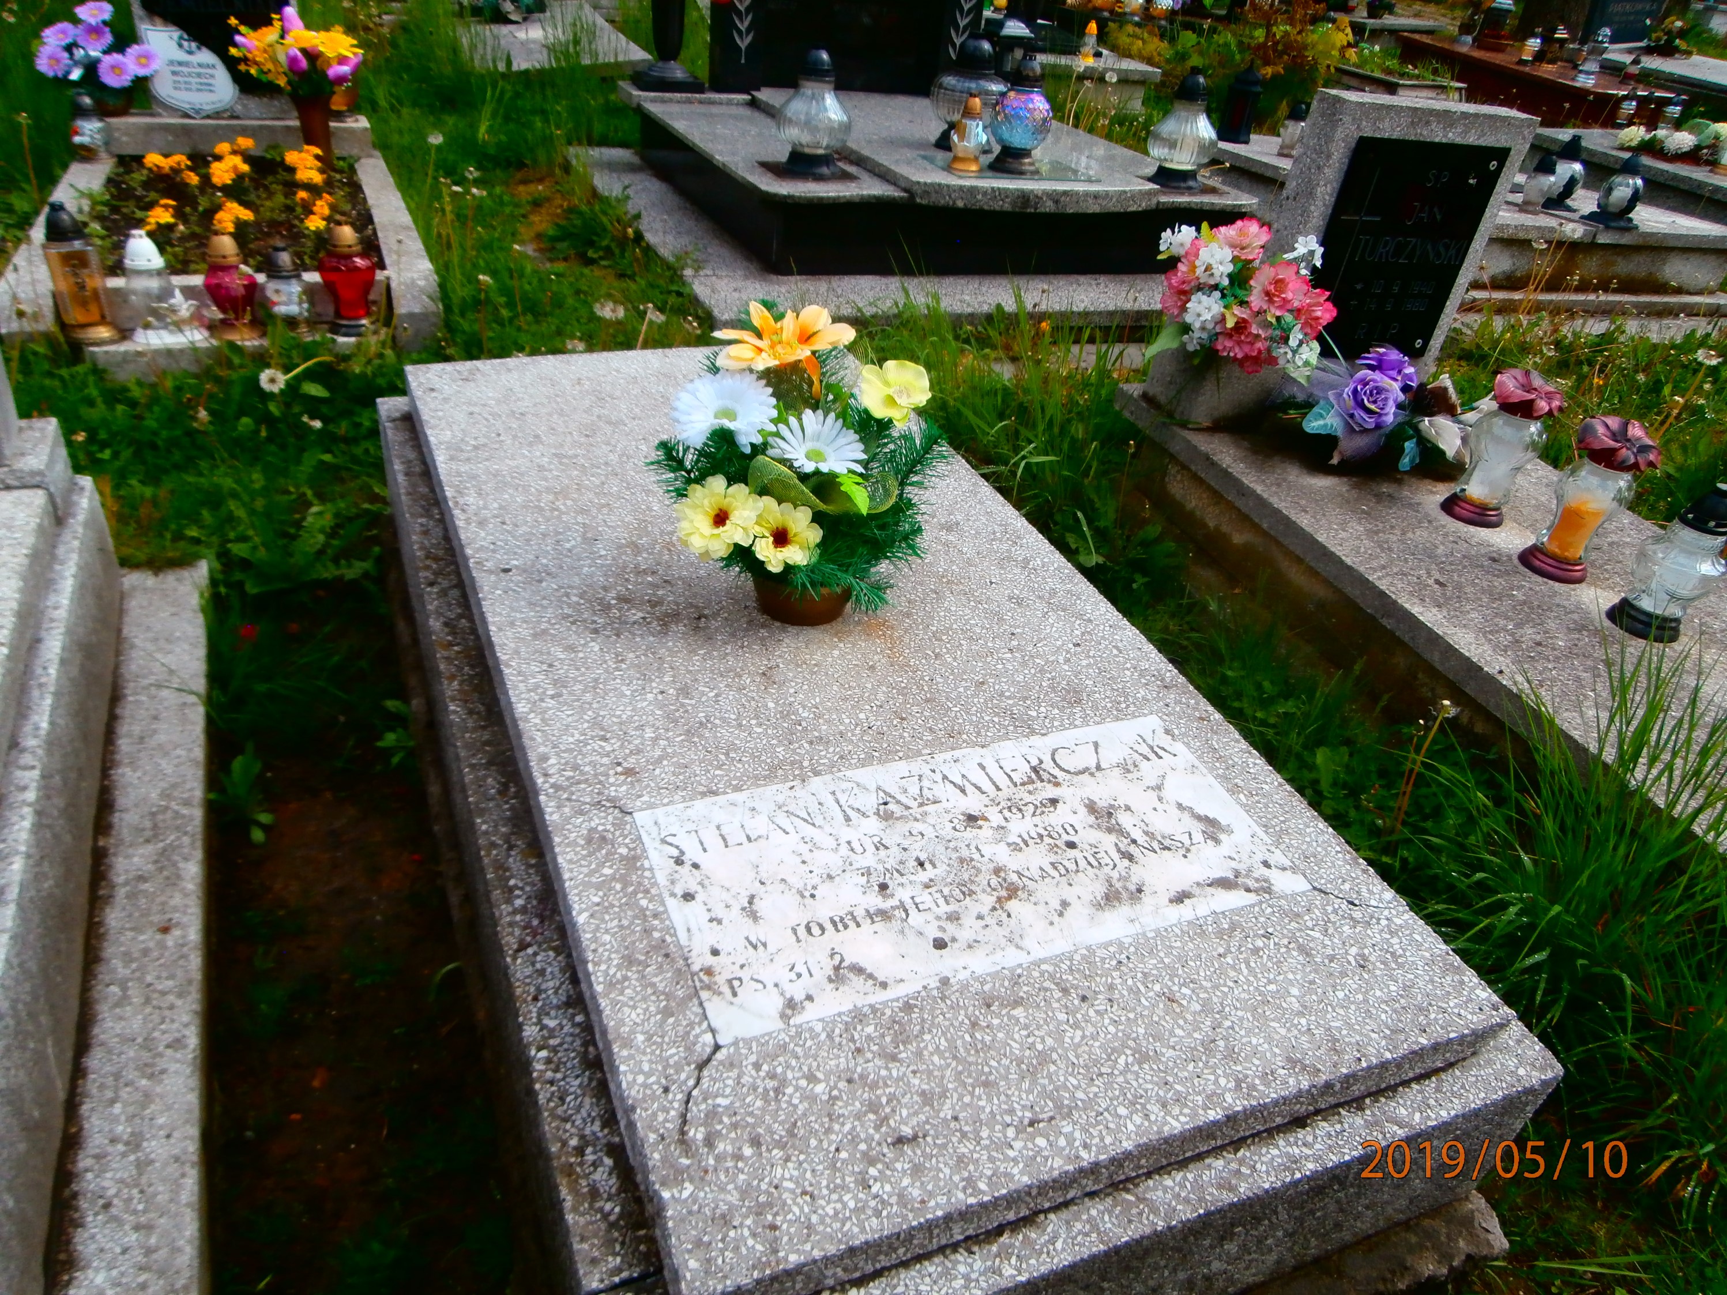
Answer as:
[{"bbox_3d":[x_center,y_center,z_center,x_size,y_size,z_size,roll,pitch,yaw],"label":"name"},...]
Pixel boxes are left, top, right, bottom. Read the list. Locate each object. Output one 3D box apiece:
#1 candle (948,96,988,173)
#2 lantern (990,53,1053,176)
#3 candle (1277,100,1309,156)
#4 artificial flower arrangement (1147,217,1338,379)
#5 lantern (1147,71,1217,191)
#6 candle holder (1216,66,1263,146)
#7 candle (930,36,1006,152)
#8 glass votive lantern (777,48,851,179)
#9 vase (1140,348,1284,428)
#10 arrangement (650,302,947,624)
[{"bbox_3d":[0.299,-1.441,3.355,0.107,0.190,0.107,4,31,-2],"label":"candle"},{"bbox_3d":[0.467,-1.578,3.555,0.176,0.300,0.176,7,33,4],"label":"lantern"},{"bbox_3d":[1.668,-1.972,4.561,0.114,0.180,0.114,14,34,14],"label":"candle"},{"bbox_3d":[0.697,-0.648,2.219,0.279,0.256,0.223,-9,38,-20],"label":"artificial flower arrangement"},{"bbox_3d":[0.983,-1.575,3.648,0.208,0.302,0.208,11,33,10],"label":"lantern"},{"bbox_3d":[1.540,-2.204,4.876,0.135,0.273,0.135,-7,33,-19],"label":"candle holder"},{"bbox_3d":[0.335,-1.726,3.722,0.238,0.299,0.238,4,31,-2],"label":"candle"},{"bbox_3d":[-0.138,-1.524,3.418,0.210,0.316,0.210,2,33,-3],"label":"glass votive lantern"},{"bbox_3d":[0.674,-0.559,2.356,0.196,0.157,0.138,-9,38,-20],"label":"vase"},{"bbox_3d":[-0.096,-0.204,1.508,0.345,0.365,0.290,-4,35,-15],"label":"arrangement"}]

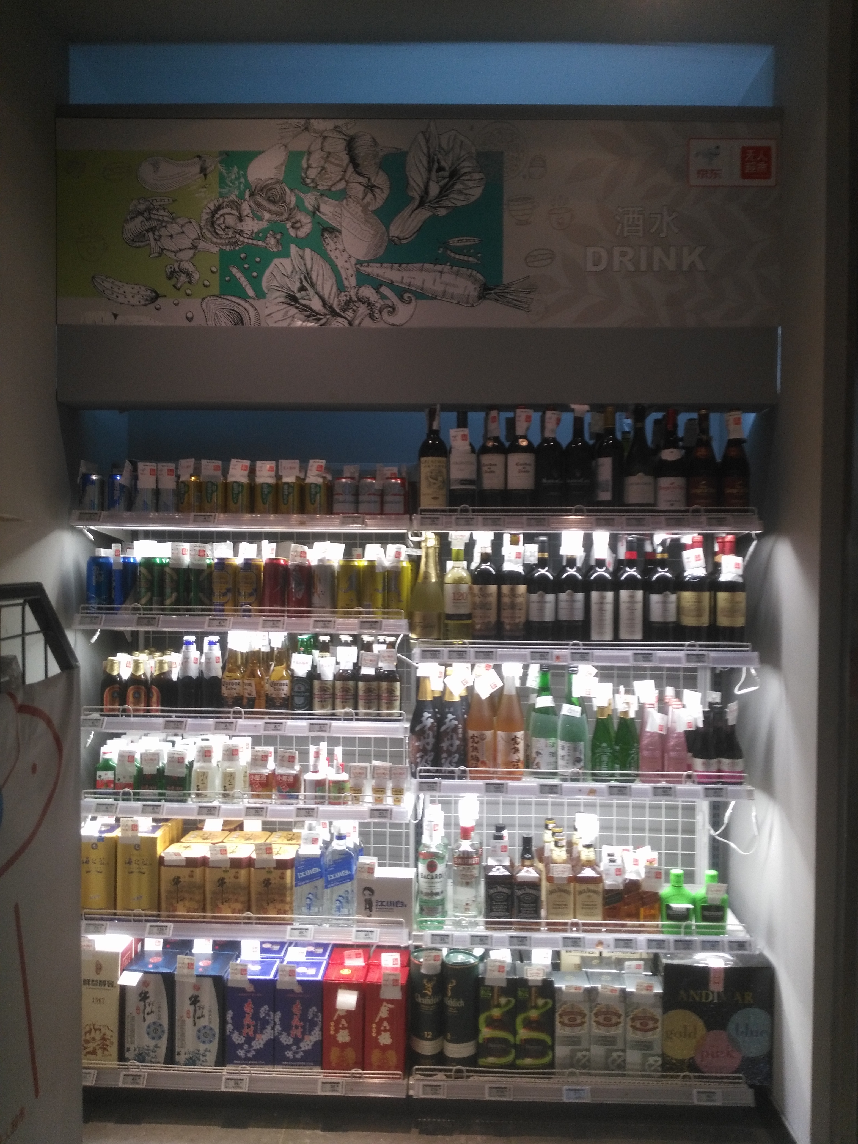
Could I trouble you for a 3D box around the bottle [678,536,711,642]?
[{"bbox_3d":[0.706,0.059,2.444,0.078,0.308,0.078,1,2,2],"label":"bottle"}]

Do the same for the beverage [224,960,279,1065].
[{"bbox_3d":[-0.481,1.223,2.563,0.134,0.252,0.118,1,2,2],"label":"beverage"}]

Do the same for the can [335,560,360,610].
[{"bbox_3d":[-0.219,0.050,2.542,0.066,0.166,0.066,0,2,0],"label":"can"}]

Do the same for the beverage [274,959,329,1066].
[{"bbox_3d":[-0.352,1.234,2.578,0.127,0.251,0.126,1,1,2],"label":"beverage"}]

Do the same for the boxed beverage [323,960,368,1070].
[{"bbox_3d":[-0.228,1.232,2.545,0.109,0.261,0.098,1,2,2],"label":"boxed beverage"}]

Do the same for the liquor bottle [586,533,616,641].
[{"bbox_3d":[0.475,0.054,2.540,0.076,0.307,0.076,1,1,1],"label":"liquor bottle"}]

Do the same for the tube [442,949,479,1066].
[{"bbox_3d":[0.090,1.229,2.585,0.094,0.307,0.094,0,2,0],"label":"tube"}]

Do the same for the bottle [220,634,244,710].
[{"bbox_3d":[-0.537,0.282,2.527,0.061,0.241,0.061,0,2,1],"label":"bottle"}]

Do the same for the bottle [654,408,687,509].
[{"bbox_3d":[0.659,-0.293,2.515,0.082,0.297,0.082,1,1,1],"label":"bottle"}]

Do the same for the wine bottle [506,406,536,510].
[{"bbox_3d":[0.251,-0.300,2.529,0.076,0.302,0.076,0,2,3],"label":"wine bottle"}]

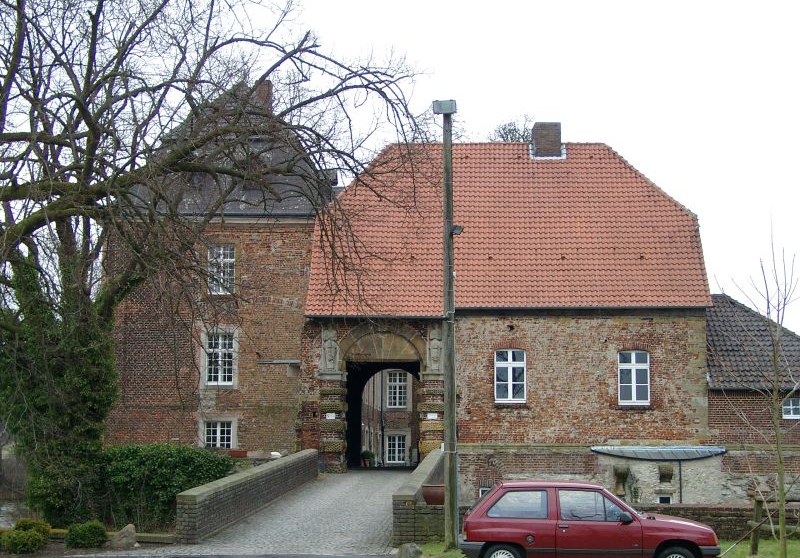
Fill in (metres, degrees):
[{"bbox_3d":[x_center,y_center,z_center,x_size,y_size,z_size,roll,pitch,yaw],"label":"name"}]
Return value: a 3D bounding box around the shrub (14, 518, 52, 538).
[{"bbox_3d":[-7.236,4.941,27.300,0.709,0.485,0.720,0,-7,3],"label":"shrub"}]

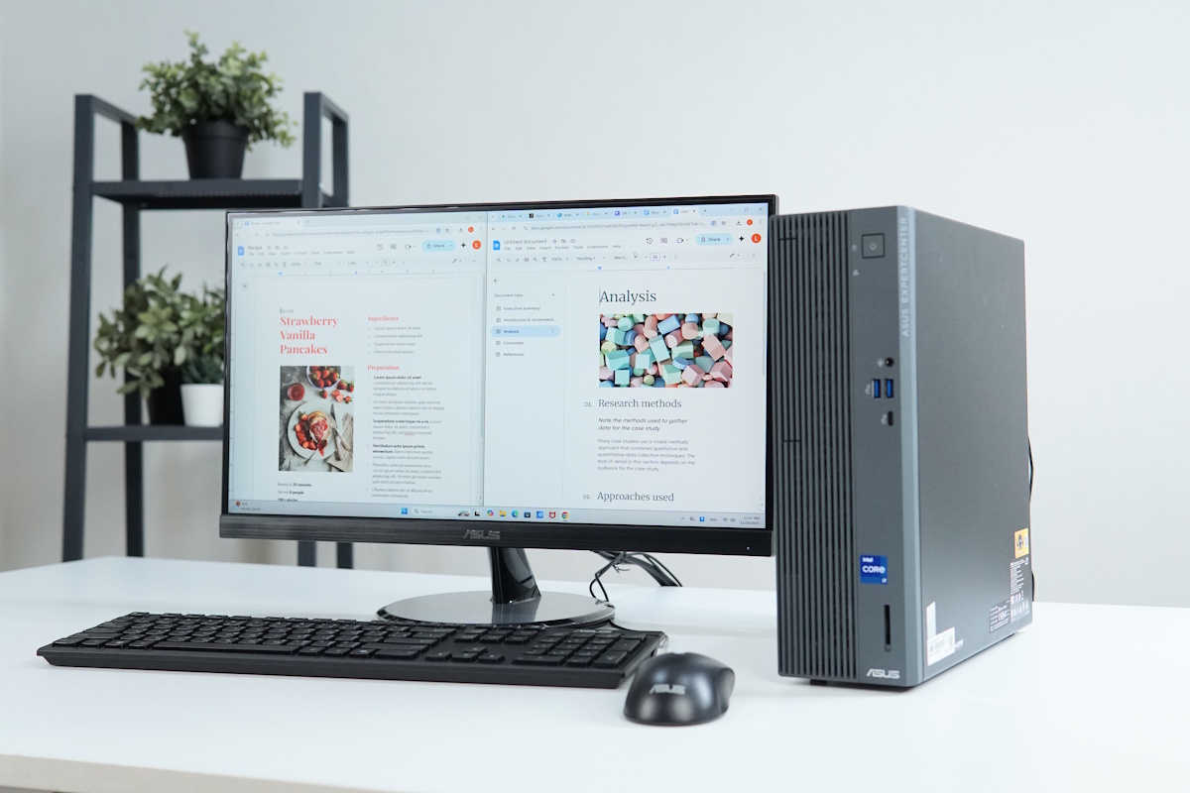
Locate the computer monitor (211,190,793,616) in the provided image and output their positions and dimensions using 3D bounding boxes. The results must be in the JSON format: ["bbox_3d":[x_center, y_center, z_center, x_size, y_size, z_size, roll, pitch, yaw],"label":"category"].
[{"bbox_3d":[-0.089,0.013,1.287,0.493,0.360,0.205,-1,0,12],"label":"computer monitor"}]

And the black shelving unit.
[{"bbox_3d":[-0.564,0.300,2.200,0.352,1.480,0.350,-1,0,2],"label":"black shelving unit"}]

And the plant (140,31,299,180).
[{"bbox_3d":[-0.571,-0.431,2.235,0.240,0.240,0.225,-1,0,0],"label":"plant"}]

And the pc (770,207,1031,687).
[{"bbox_3d":[0.232,0.035,1.085,0.093,0.313,0.282,-1,0,31],"label":"pc"}]

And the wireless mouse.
[{"bbox_3d":[0.053,0.175,0.930,0.066,0.038,0.104,-1,0,12],"label":"wireless mouse"}]

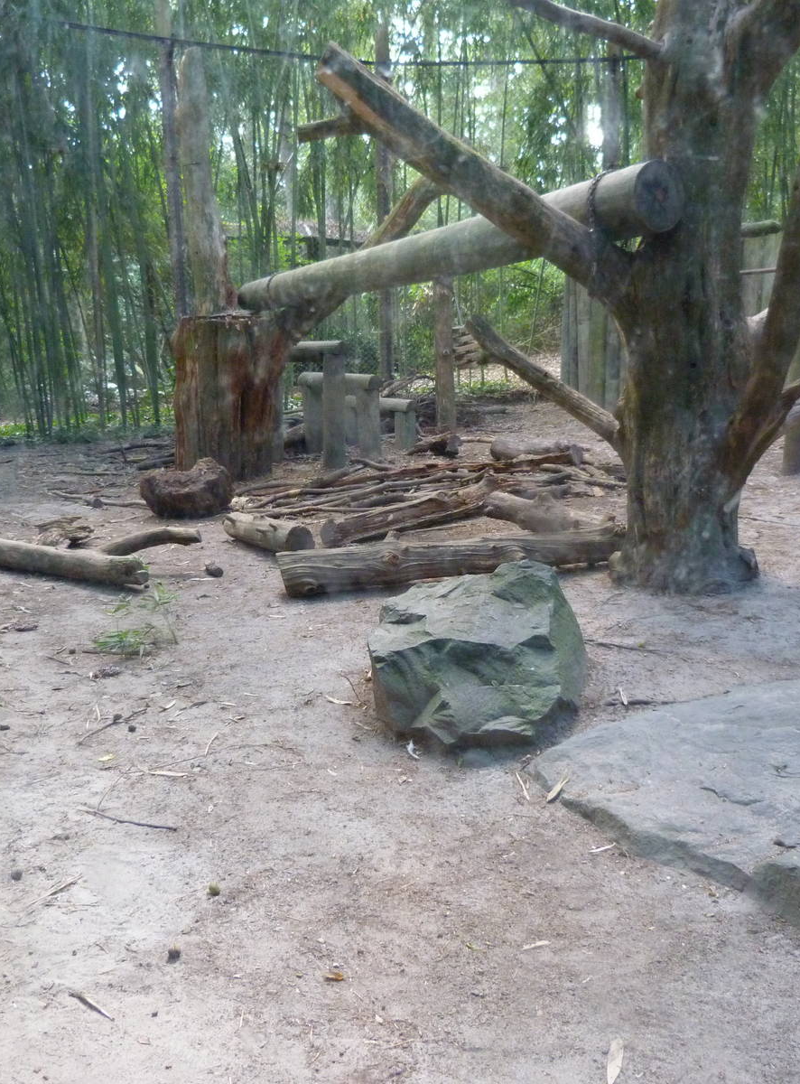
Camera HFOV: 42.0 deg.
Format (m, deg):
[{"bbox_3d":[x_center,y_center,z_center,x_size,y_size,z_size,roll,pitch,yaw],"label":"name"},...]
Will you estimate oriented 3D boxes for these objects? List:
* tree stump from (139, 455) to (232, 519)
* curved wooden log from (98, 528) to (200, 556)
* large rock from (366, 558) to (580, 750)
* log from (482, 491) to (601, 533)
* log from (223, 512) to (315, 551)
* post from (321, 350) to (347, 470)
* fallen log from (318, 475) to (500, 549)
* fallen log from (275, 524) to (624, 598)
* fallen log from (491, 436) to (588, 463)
[{"bbox_3d":[-1.602,-0.417,7.819,0.660,0.350,0.560,-2,10,-11],"label":"tree stump"},{"bbox_3d":[-1.760,-0.013,7.541,0.769,0.140,0.180,-9,14,-40],"label":"curved wooden log"},{"bbox_3d":[0.308,0.412,4.246,0.800,0.490,0.760,0,11,4],"label":"large rock"},{"bbox_3d":[1.080,-0.199,8.096,0.240,0.270,1.316,-7,12,-30],"label":"log"},{"bbox_3d":[-0.970,-0.074,7.656,0.726,0.210,0.210,7,13,36],"label":"log"},{"bbox_3d":[-0.779,-1.519,12.269,0.260,1.370,0.260,0,10,0],"label":"post"},{"bbox_3d":[0.115,-0.246,8.271,0.280,0.310,1.871,9,14,41],"label":"fallen log"},{"bbox_3d":[0.385,0.098,6.518,2.314,0.270,0.270,-4,11,-21],"label":"fallen log"},{"bbox_3d":[1.760,-1.173,13.255,1.204,0.300,0.280,1,11,5],"label":"fallen log"}]

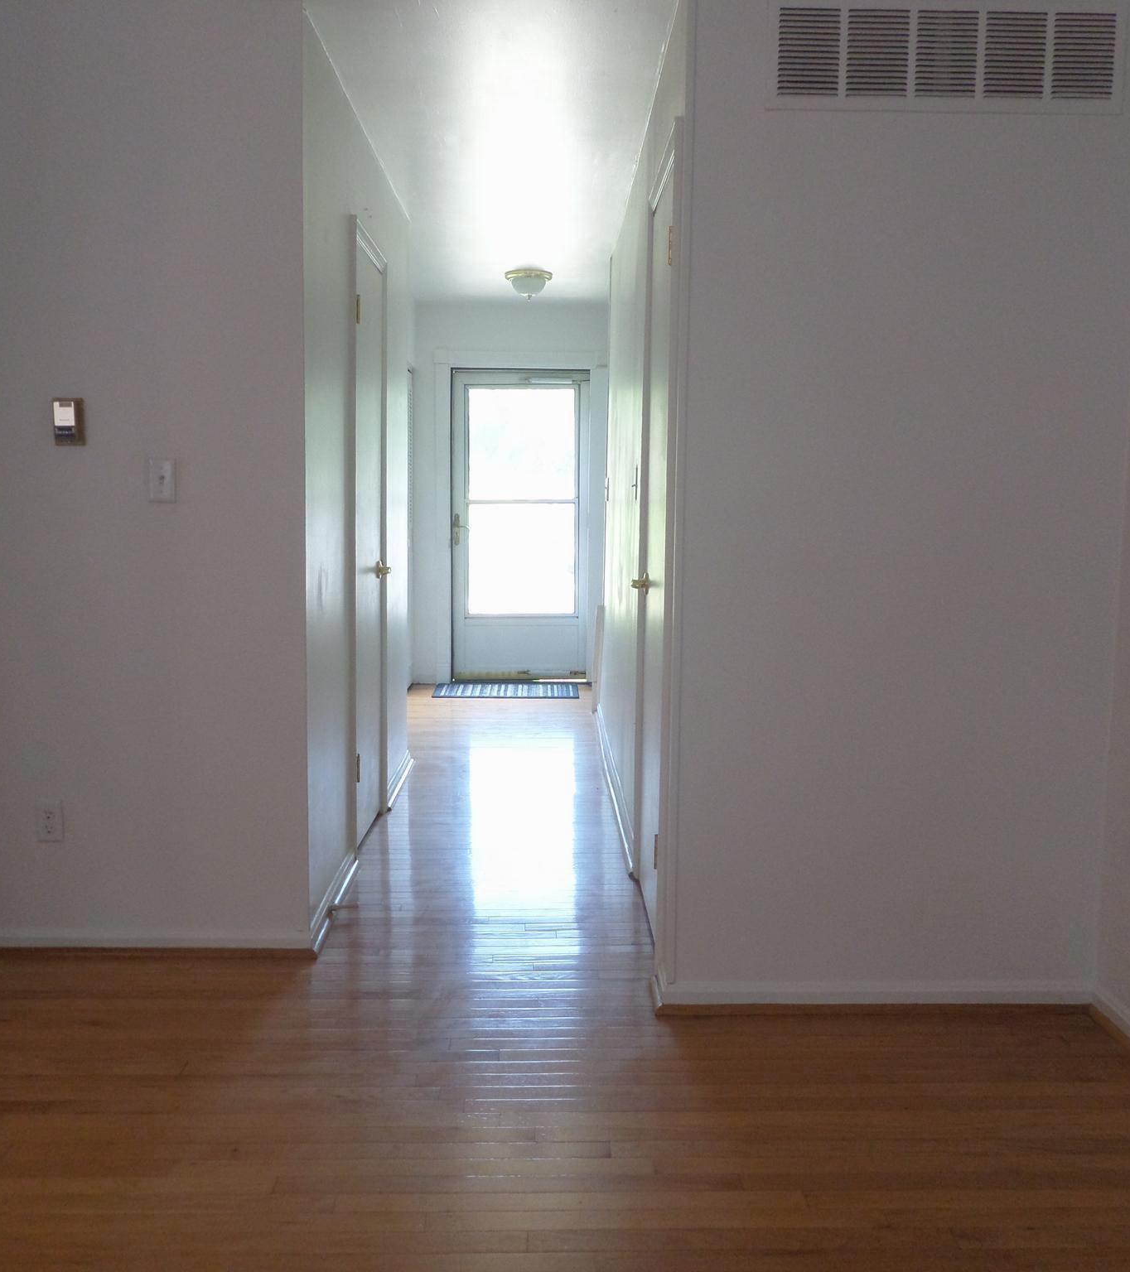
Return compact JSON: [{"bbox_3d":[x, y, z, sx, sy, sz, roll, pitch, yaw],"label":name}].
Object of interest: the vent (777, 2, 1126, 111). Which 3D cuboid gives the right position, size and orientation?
[{"bbox_3d":[0.854,-1.303,2.637,0.805,0.237,0.020,1,7,-1],"label":"vent"}]

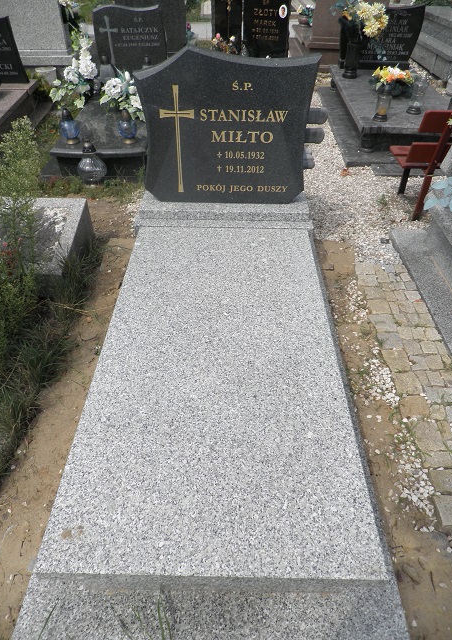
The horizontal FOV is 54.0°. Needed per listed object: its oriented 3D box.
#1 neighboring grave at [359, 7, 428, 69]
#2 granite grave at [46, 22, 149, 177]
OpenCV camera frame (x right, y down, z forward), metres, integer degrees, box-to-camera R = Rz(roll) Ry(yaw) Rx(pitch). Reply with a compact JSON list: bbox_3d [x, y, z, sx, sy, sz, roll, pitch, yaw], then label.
[{"bbox_3d":[1.455,-2.735,4.284,0.750,0.540,0.140,2,43,1],"label":"neighboring grave"},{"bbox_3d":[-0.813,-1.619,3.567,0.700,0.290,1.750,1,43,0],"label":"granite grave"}]

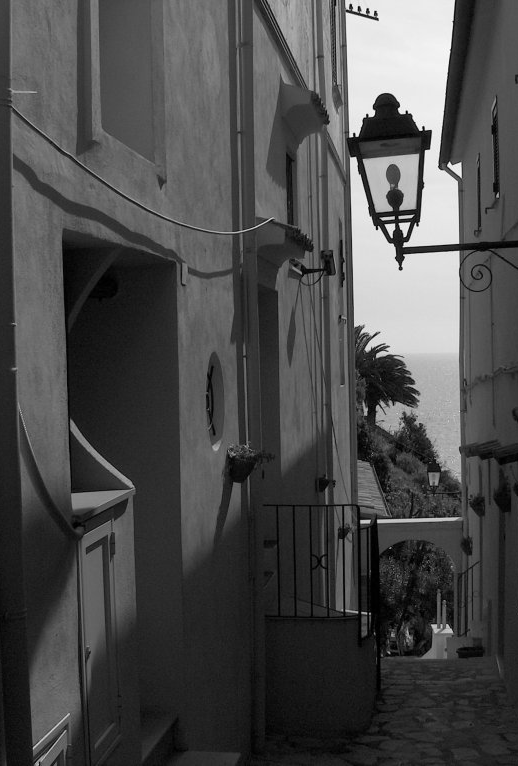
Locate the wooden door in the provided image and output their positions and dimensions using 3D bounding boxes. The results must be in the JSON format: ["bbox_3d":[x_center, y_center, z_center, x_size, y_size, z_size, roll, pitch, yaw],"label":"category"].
[{"bbox_3d":[-0.701,1.182,4.870,0.050,1.000,0.480,0,2,10],"label":"wooden door"}]

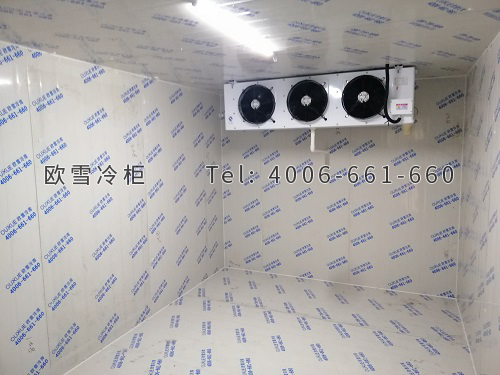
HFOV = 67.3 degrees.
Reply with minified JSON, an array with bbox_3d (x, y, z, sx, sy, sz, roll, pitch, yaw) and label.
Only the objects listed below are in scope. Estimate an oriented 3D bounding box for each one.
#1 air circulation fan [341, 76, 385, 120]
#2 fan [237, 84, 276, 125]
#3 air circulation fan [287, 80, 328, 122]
[{"bbox_3d":[0.891,-0.698,2.914,0.347,0.347,0.090,2,7,23],"label":"air circulation fan"},{"bbox_3d":[0.071,-0.718,3.270,0.347,0.347,0.090,2,7,23],"label":"fan"},{"bbox_3d":[0.481,-0.709,3.092,0.347,0.347,0.090,2,7,23],"label":"air circulation fan"}]

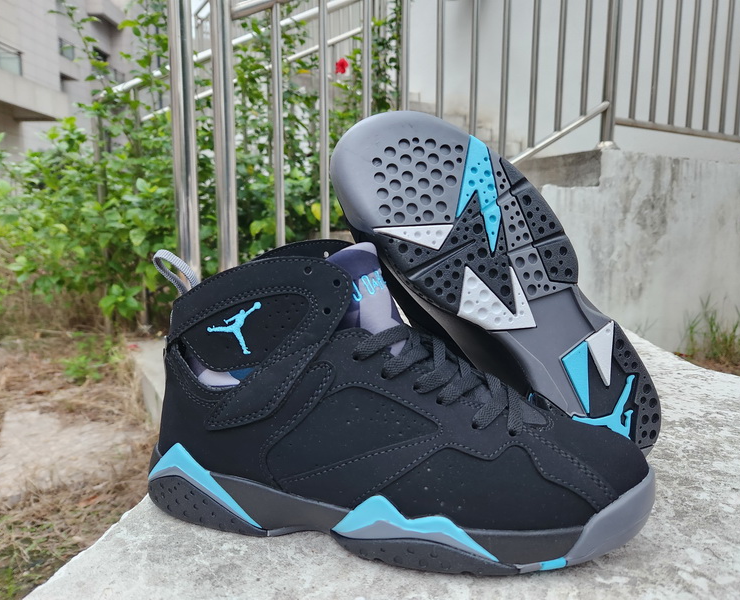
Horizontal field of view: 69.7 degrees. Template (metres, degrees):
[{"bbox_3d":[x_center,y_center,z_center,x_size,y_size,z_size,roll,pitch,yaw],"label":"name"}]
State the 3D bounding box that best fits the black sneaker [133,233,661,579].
[{"bbox_3d":[0.009,0.045,0.307,0.297,0.163,0.108,1,6,11],"label":"black sneaker"}]

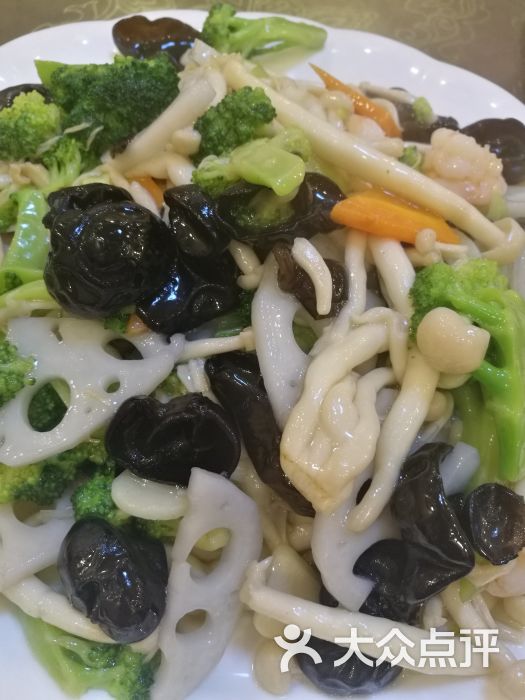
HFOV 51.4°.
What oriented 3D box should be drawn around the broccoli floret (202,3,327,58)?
[{"bbox_3d":[0.001,-0.159,0.272,0.062,0.026,0.030,3,57,0],"label":"broccoli floret"}]

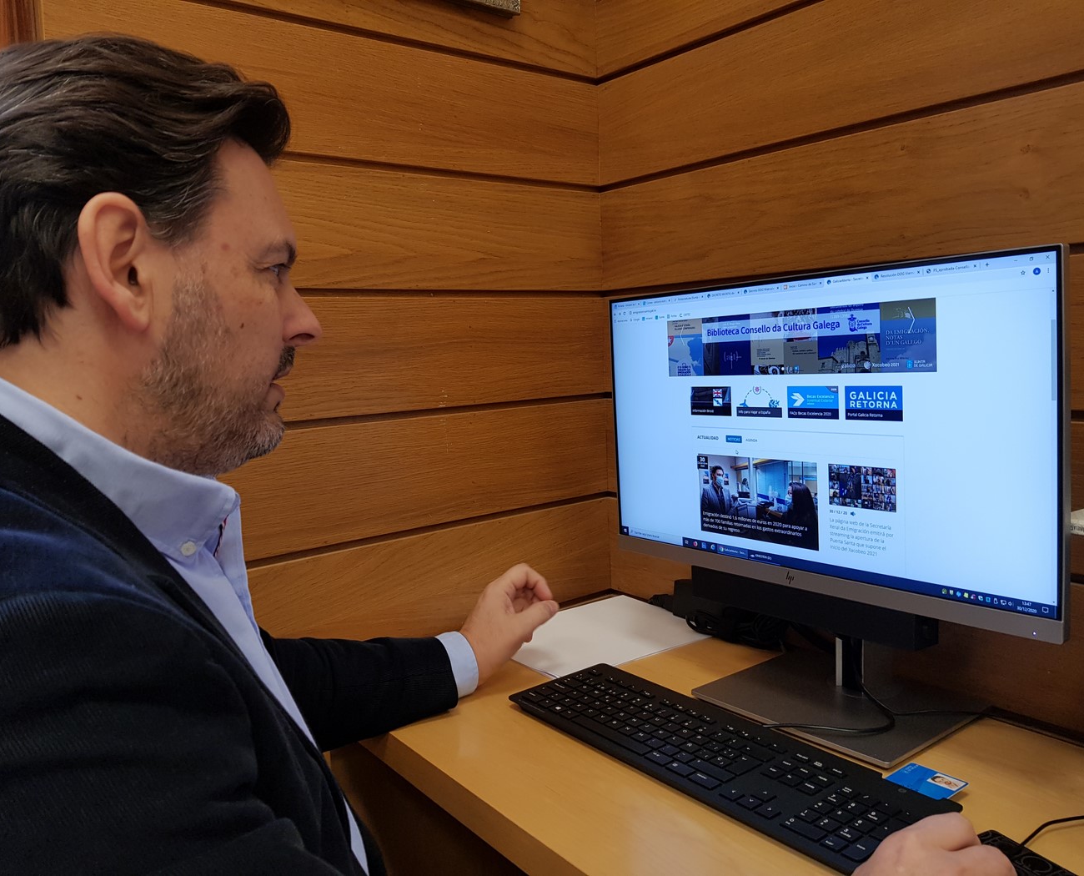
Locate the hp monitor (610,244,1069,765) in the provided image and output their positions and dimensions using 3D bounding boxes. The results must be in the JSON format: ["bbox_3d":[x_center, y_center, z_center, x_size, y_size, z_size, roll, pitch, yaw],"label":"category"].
[{"bbox_3d":[0.324,0.062,0.971,0.210,0.477,0.540,-7,8,-36],"label":"hp monitor"}]

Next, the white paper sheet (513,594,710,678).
[{"bbox_3d":[0.078,0.277,1.244,0.293,0.003,0.215,-7,8,-35],"label":"white paper sheet"}]

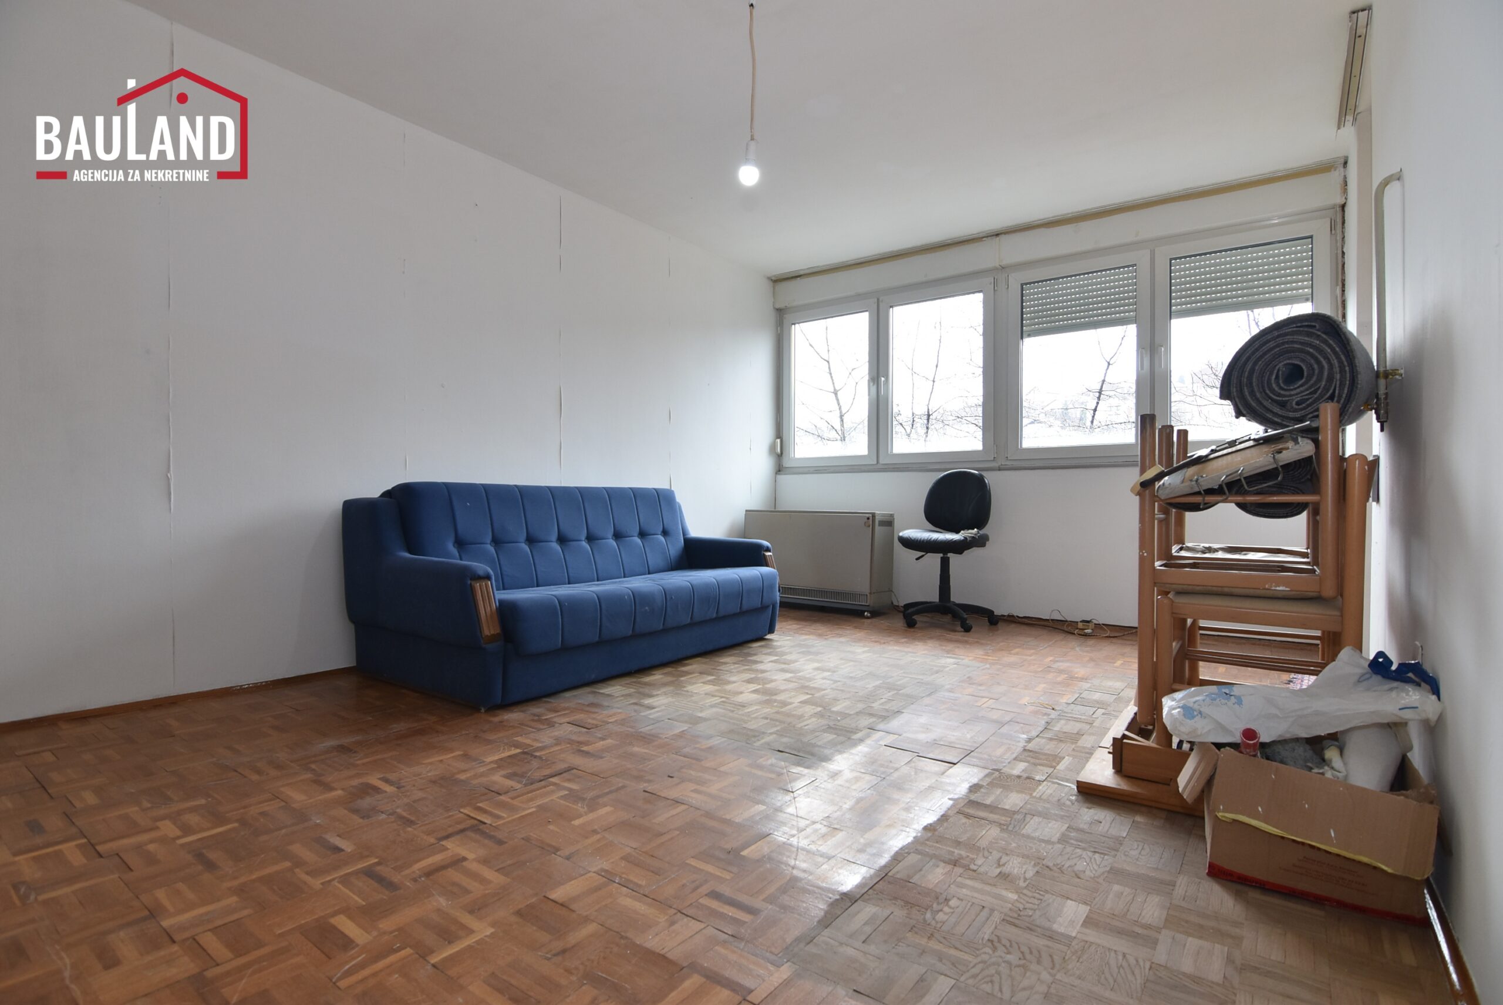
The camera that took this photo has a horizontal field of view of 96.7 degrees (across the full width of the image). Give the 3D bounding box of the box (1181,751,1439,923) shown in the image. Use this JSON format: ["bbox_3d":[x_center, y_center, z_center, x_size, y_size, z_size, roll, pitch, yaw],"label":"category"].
[{"bbox_3d":[1.135,0.650,1.412,0.380,0.250,0.265,0,0,28],"label":"box"}]

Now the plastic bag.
[{"bbox_3d":[1.145,0.400,1.417,0.450,0.180,0.210,0,0,30],"label":"plastic bag"}]

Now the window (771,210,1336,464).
[{"bbox_3d":[1.740,-0.954,4.648,3.528,1.344,0.100,0,0,32],"label":"window"}]

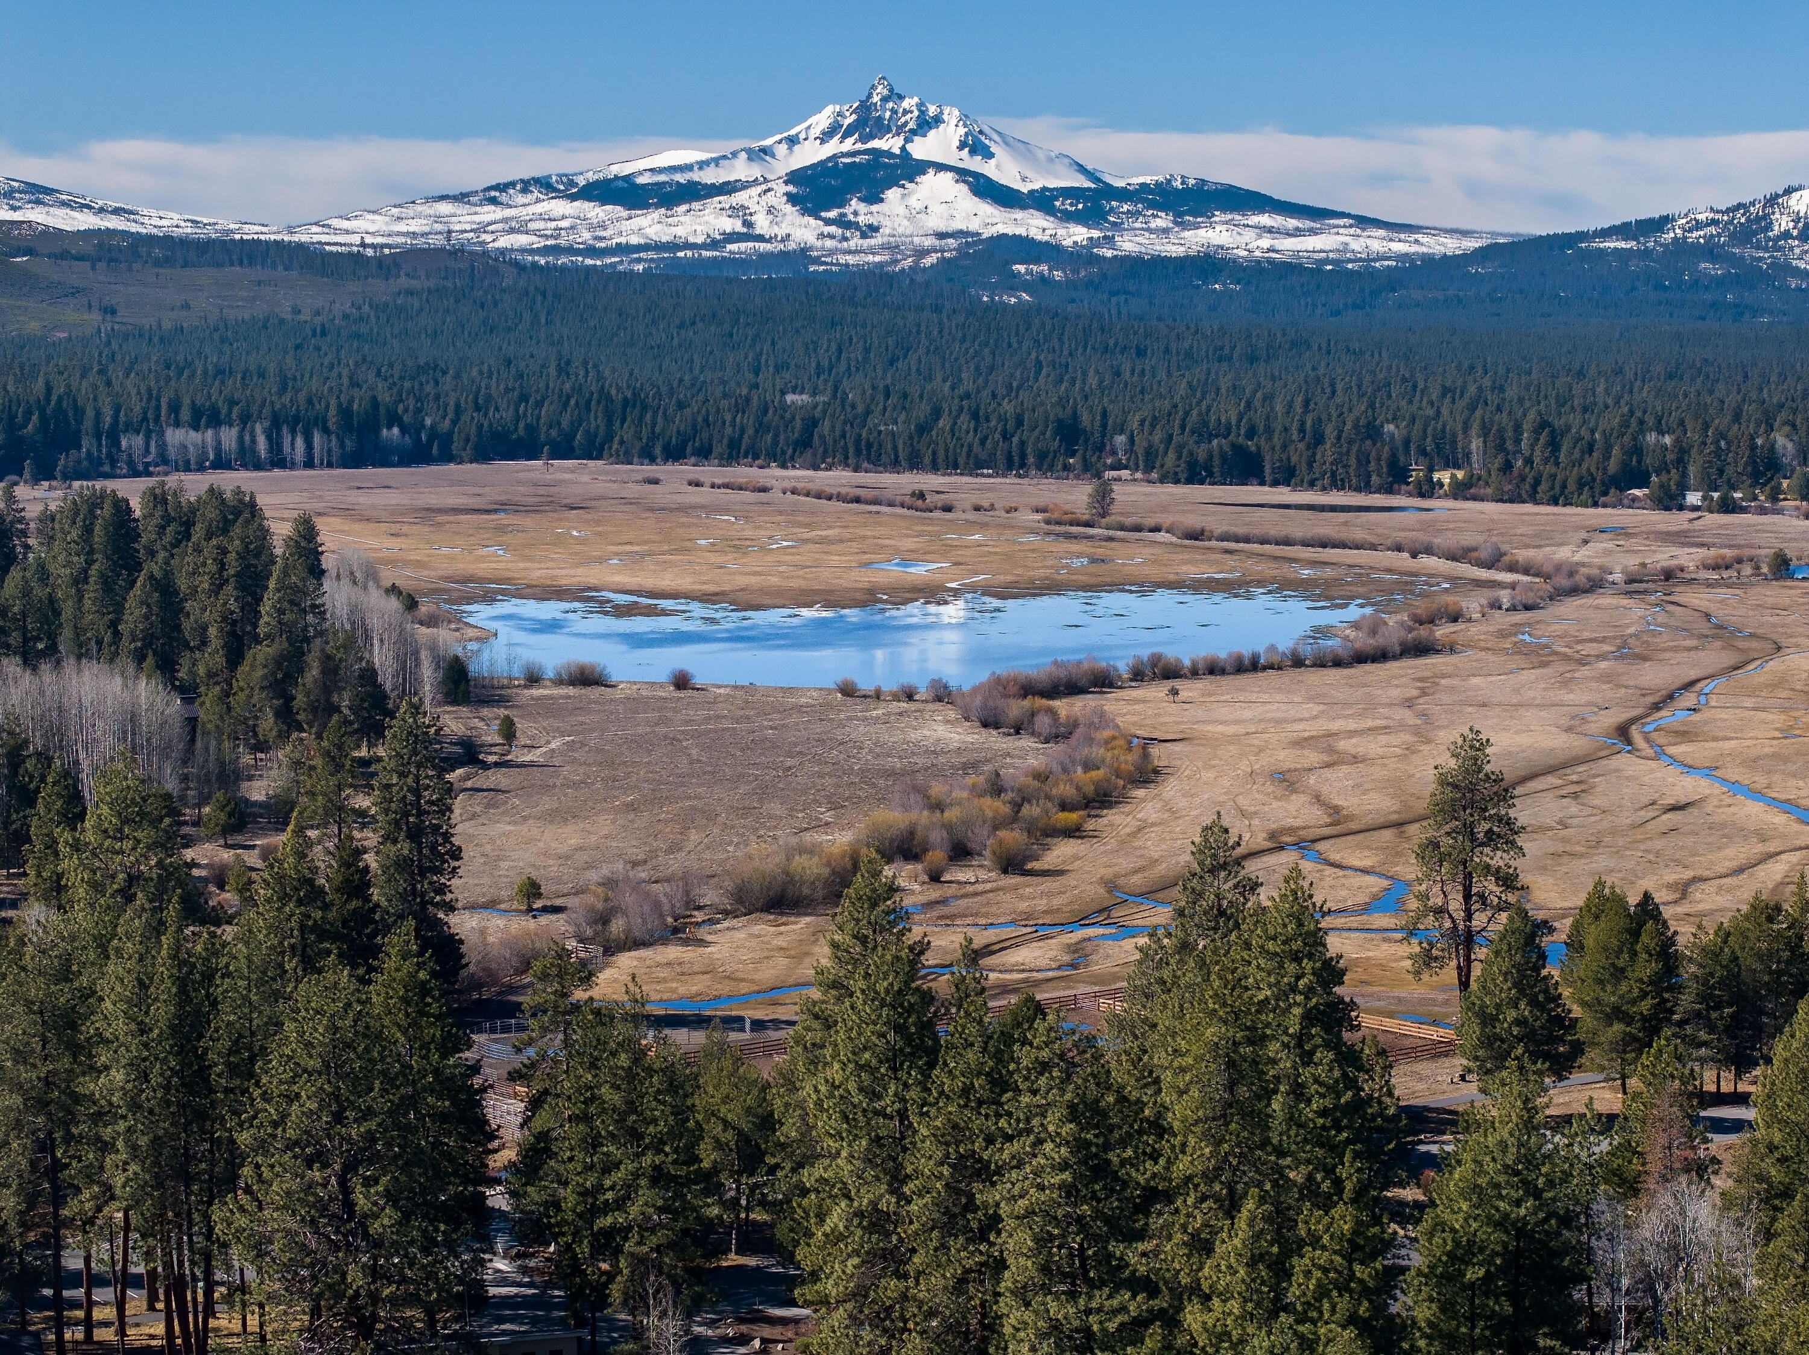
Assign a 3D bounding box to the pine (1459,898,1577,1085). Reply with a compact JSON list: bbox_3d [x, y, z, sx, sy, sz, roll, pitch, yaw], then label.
[{"bbox_3d":[63.460,32.280,377.030,12.240,19.350,11.870,0,5,0],"label":"pine"}]

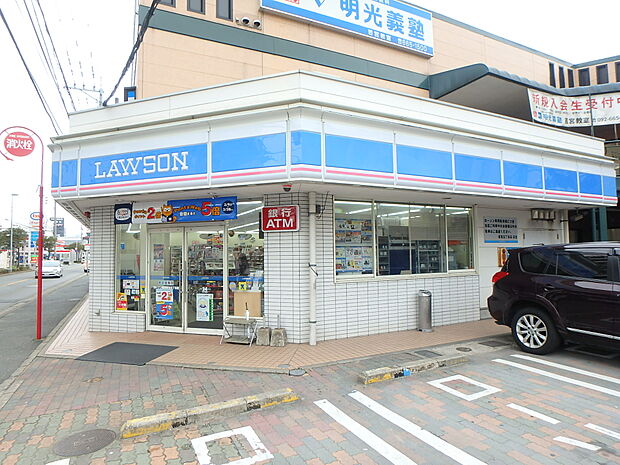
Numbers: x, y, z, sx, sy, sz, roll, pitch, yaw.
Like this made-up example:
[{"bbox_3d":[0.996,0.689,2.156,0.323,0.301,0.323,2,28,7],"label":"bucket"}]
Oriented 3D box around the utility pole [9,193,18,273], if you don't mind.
[{"bbox_3d":[-31.401,0.070,40.114,0.700,8.320,0.300,1,-3,-26],"label":"utility pole"}]

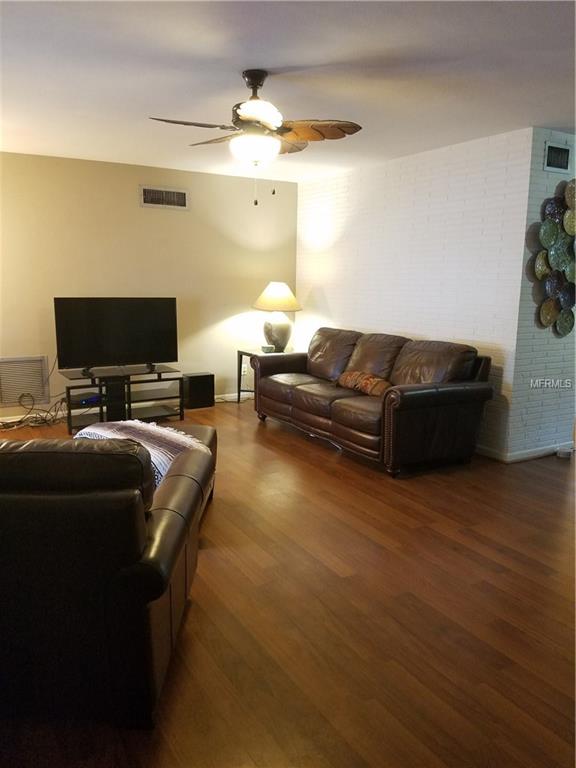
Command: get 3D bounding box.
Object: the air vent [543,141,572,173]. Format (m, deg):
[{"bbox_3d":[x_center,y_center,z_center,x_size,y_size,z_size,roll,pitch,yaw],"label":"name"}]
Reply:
[{"bbox_3d":[1.950,-1.634,4.156,0.295,0.200,0.030,-6,12,-30],"label":"air vent"}]

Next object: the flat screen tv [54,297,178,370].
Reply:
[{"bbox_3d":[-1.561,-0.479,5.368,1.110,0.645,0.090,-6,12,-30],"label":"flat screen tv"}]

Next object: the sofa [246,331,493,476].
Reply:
[{"bbox_3d":[0.597,0.030,5.069,0.910,0.890,2.150,-5,12,-29],"label":"sofa"}]

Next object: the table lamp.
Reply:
[{"bbox_3d":[-0.150,-0.706,6.150,0.530,0.755,0.530,1,11,0],"label":"table lamp"}]

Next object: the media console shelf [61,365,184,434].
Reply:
[{"bbox_3d":[-1.585,0.124,5.501,1.090,0.495,0.460,-6,12,-30],"label":"media console shelf"}]

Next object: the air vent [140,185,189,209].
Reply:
[{"bbox_3d":[-1.237,-1.883,5.847,0.510,0.208,0.030,-6,12,-30],"label":"air vent"}]

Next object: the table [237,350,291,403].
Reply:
[{"bbox_3d":[-0.193,-0.045,6.253,0.530,0.585,0.580,-6,12,-30],"label":"table"}]

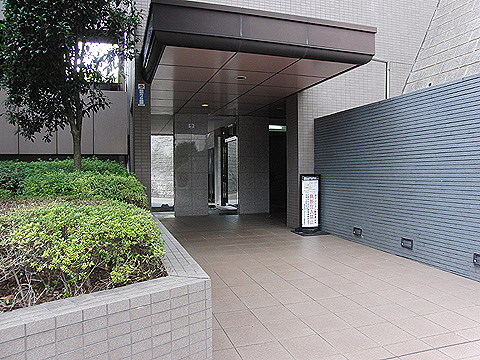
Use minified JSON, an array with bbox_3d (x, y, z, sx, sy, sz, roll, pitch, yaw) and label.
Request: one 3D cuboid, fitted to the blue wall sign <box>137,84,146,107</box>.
[{"bbox_3d":[-1.527,-1.312,5.614,0.105,0.340,0.015,-1,1,-18],"label":"blue wall sign"}]

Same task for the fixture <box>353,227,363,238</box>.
[{"bbox_3d":[1.741,0.783,5.377,0.050,0.110,0.200,-1,1,-18],"label":"fixture"}]

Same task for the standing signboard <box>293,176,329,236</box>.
[{"bbox_3d":[1.215,0.413,6.197,0.490,1.015,0.460,-1,1,-17],"label":"standing signboard"}]

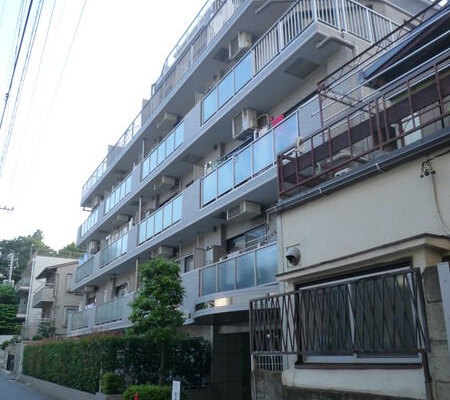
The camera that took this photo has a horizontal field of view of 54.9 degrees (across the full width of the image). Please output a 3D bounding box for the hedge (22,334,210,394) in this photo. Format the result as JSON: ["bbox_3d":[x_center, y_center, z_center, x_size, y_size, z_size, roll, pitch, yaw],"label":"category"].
[{"bbox_3d":[-6.913,7.645,20.618,2.800,1.680,20.000,11,-22,-28],"label":"hedge"}]

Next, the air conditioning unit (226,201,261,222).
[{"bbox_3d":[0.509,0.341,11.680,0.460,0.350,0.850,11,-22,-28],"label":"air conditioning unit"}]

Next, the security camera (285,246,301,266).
[{"bbox_3d":[0.840,0.689,5.251,0.140,0.195,0.150,11,-22,-28],"label":"security camera"}]

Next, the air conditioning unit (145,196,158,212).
[{"bbox_3d":[-3.329,0.249,19.625,0.290,0.560,0.700,11,-22,-29],"label":"air conditioning unit"}]

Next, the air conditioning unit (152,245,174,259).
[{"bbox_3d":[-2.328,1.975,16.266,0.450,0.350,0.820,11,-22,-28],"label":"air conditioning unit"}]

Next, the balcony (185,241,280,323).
[{"bbox_3d":[0.463,2.384,11.566,1.300,1.420,5.400,11,-22,-29],"label":"balcony"}]

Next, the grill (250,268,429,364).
[{"bbox_3d":[1.015,1.358,4.758,0.070,0.765,2.660,11,-22,-28],"label":"grill"}]

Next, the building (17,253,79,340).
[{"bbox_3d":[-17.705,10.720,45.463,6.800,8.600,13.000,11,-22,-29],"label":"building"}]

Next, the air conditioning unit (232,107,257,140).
[{"bbox_3d":[0.586,-2.258,12.848,0.300,0.660,0.800,11,-22,-29],"label":"air conditioning unit"}]

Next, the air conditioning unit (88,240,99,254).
[{"bbox_3d":[-8.100,2.899,26.762,0.300,0.660,0.800,11,-22,-29],"label":"air conditioning unit"}]

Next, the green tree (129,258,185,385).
[{"bbox_3d":[-1.787,3.532,11.854,1.500,4.100,1.500,11,-22,-29],"label":"green tree"}]

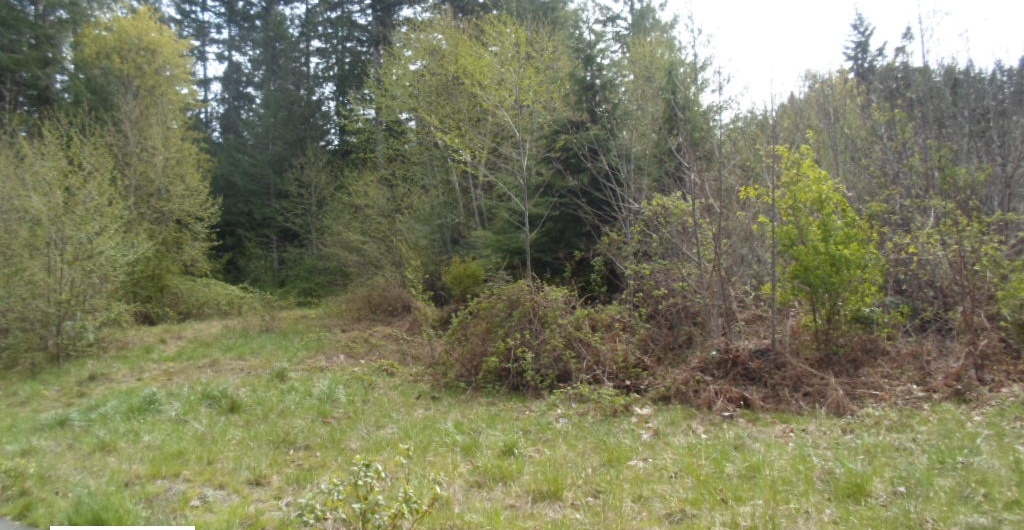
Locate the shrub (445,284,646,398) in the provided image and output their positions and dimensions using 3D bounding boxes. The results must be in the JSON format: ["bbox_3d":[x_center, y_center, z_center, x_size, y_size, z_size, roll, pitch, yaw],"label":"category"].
[{"bbox_3d":[0.420,0.930,10.000,2.600,1.450,1.900,0,0,0],"label":"shrub"}]

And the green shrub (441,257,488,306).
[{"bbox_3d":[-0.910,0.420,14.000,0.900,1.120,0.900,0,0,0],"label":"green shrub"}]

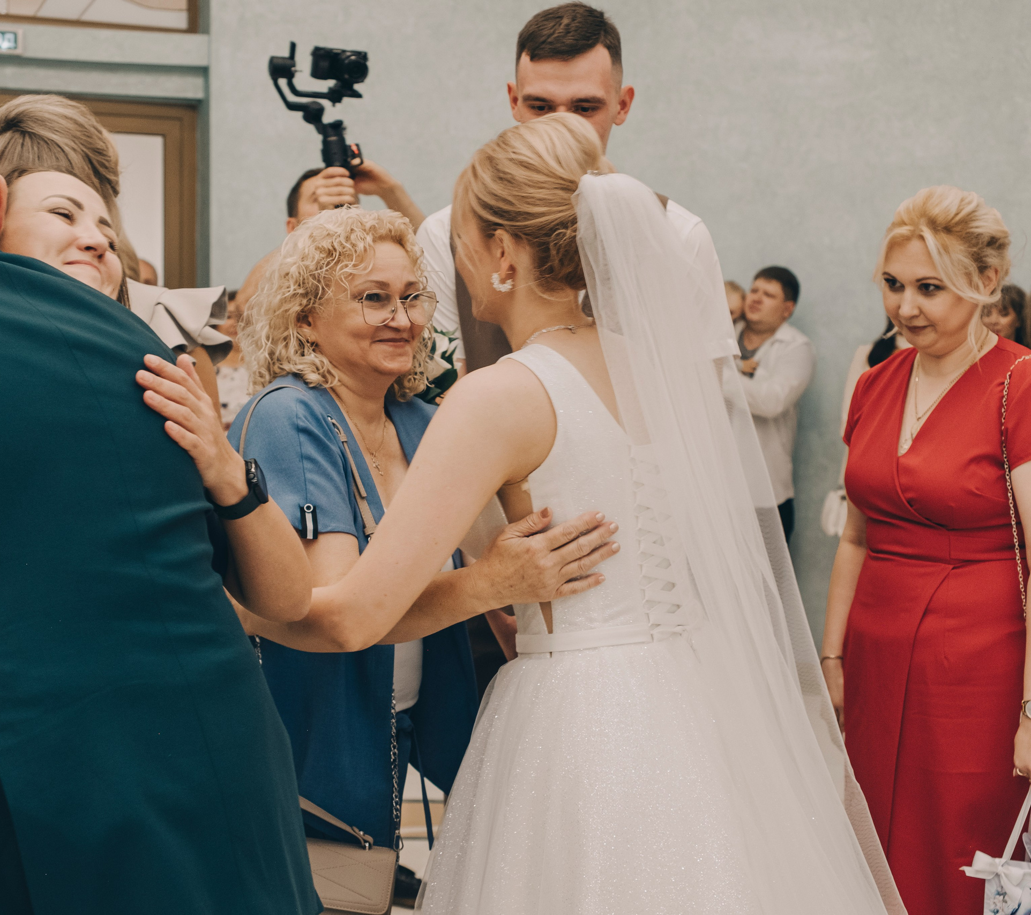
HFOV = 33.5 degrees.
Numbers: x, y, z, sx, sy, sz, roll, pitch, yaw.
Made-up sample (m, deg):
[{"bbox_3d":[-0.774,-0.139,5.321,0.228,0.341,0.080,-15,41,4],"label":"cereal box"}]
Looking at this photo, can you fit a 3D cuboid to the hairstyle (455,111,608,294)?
[{"bbox_3d":[0.023,-0.313,2.120,0.205,0.225,0.175,2,3,37],"label":"hairstyle"}]

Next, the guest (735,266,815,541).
[{"bbox_3d":[0.940,0.160,6.600,0.540,1.780,0.420,3,3,45],"label":"guest"}]

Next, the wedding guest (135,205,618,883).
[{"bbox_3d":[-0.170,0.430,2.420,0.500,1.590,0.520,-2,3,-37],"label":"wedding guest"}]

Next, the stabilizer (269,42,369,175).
[{"bbox_3d":[-0.440,-0.755,3.900,0.220,0.370,0.180,-8,3,-25],"label":"stabilizer"}]

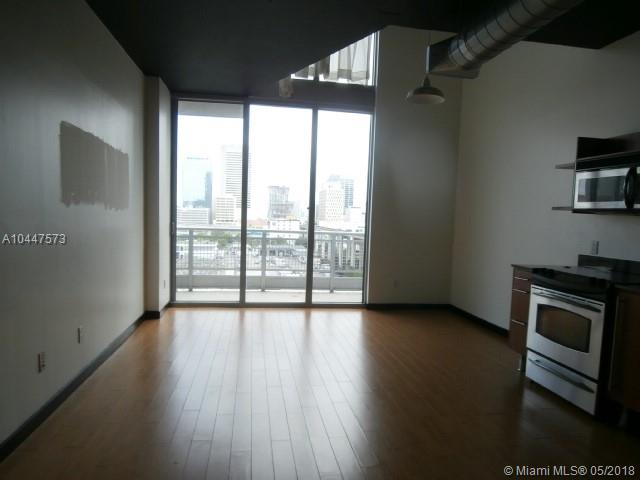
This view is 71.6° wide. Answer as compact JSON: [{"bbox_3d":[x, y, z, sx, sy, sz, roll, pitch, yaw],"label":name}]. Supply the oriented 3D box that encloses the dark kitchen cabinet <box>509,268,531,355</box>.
[{"bbox_3d":[2.019,0.645,3.859,0.610,0.740,0.315,1,3,-9],"label":"dark kitchen cabinet"}]

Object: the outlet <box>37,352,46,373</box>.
[{"bbox_3d":[-1.700,0.751,2.720,0.012,0.118,0.075,1,3,-9],"label":"outlet"}]

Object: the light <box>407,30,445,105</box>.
[{"bbox_3d":[1.130,-1.827,4.669,0.420,0.737,0.420,1,3,-9],"label":"light"}]

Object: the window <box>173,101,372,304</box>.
[{"bbox_3d":[-0.639,-0.425,6.048,2.652,2.725,0.100,1,3,-9],"label":"window"}]

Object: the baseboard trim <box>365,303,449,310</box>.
[{"bbox_3d":[1.281,0.968,6.406,1.264,0.090,0.017,1,3,-9],"label":"baseboard trim"}]

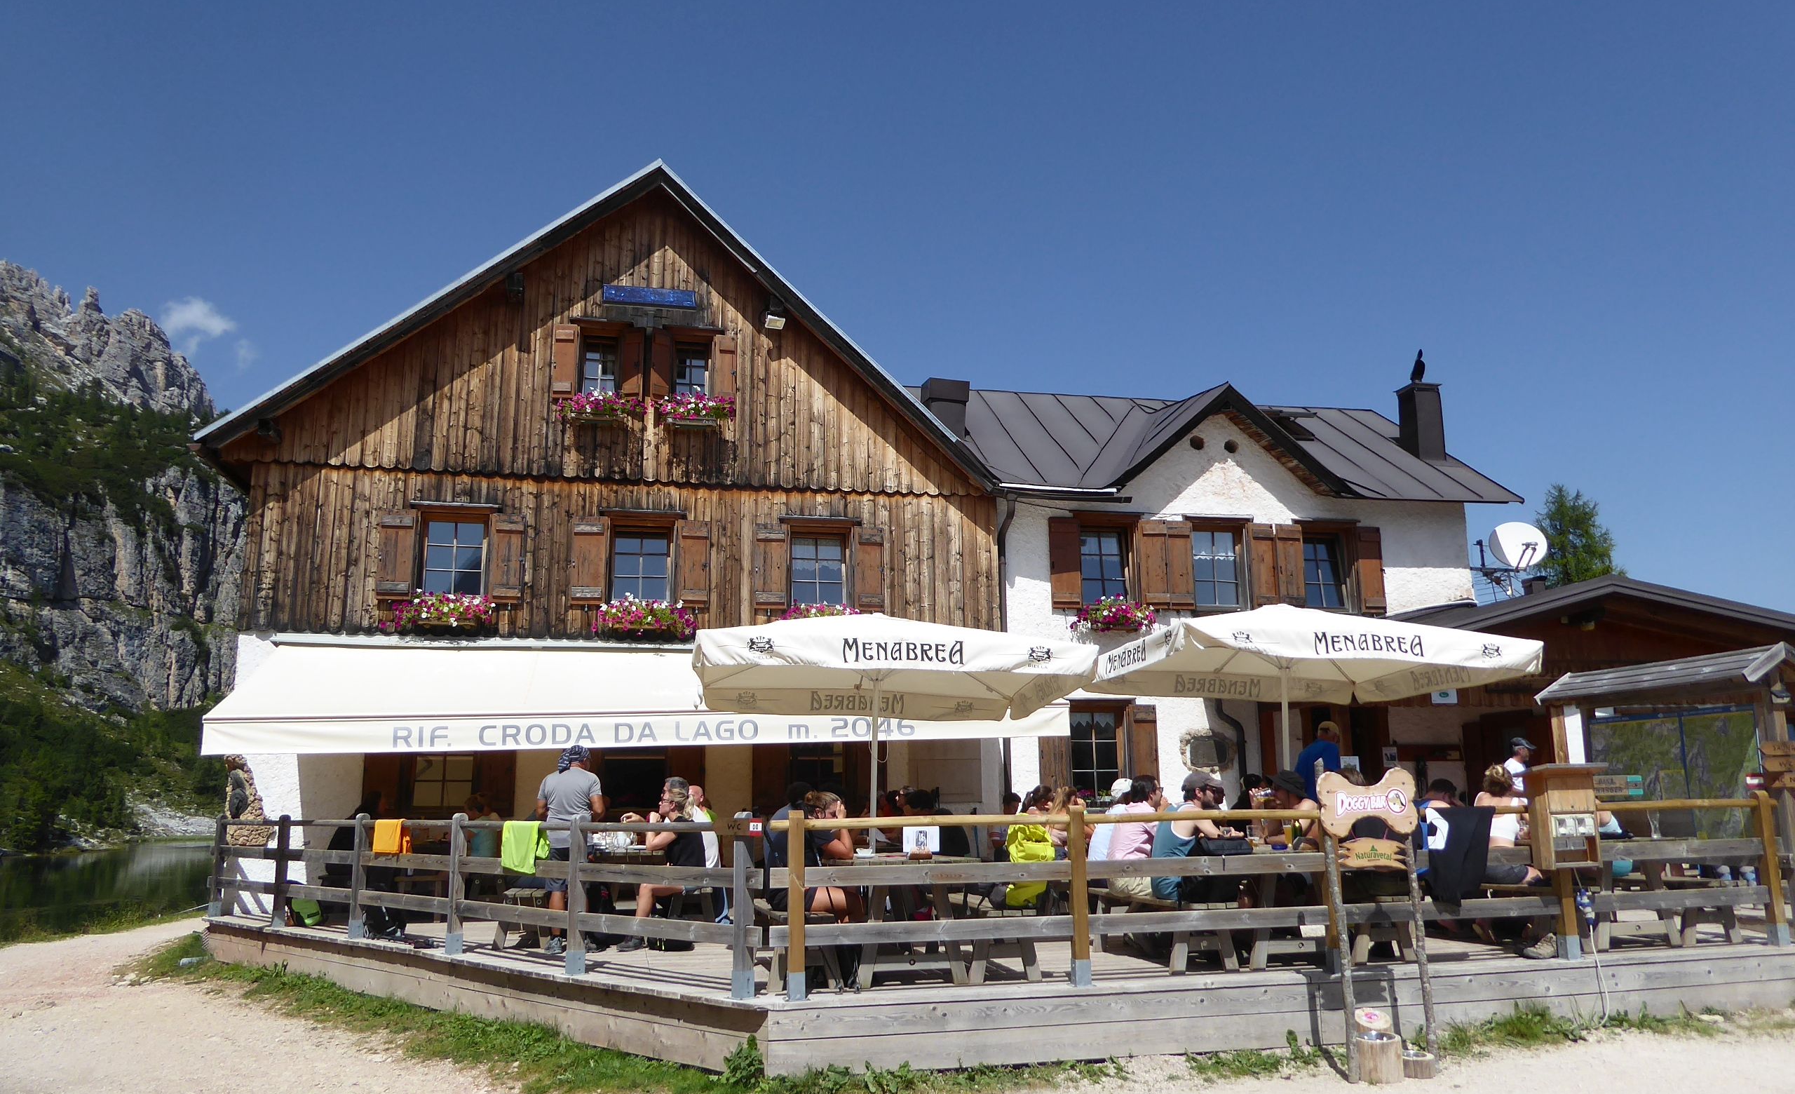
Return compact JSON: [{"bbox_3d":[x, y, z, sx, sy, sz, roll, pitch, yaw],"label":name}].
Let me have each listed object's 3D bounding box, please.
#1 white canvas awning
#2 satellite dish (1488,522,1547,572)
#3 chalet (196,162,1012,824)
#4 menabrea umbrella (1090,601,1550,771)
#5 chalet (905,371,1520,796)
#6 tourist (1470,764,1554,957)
[{"bbox_3d":[-2.790,1.665,15.334,9.300,1.550,2.650,2,-12,-12],"label":"white canvas awning"},{"bbox_3d":[9.561,0.000,19.973,0.900,0.830,0.400,0,-29,-2],"label":"satellite dish"},{"bbox_3d":[-4.394,0.502,20.960,10.200,9.800,9.600,2,-12,-12],"label":"chalet"},{"bbox_3d":[3.703,2.026,12.028,3.050,3.000,3.050,1,-12,-8],"label":"menabrea umbrella"},{"bbox_3d":[4.500,1.265,21.703,8.400,8.400,7.500,2,-12,-12],"label":"chalet"},{"bbox_3d":[4.760,2.433,10.057,0.750,1.400,0.500,8,-14,-36],"label":"tourist"}]

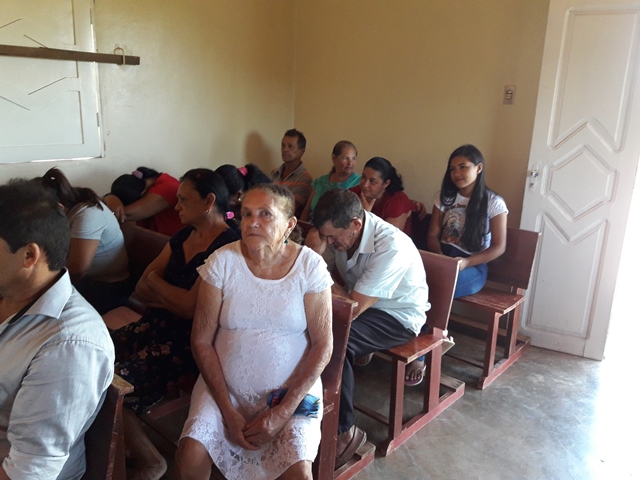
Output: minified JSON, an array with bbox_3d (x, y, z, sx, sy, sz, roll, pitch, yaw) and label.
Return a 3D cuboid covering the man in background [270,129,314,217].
[{"bbox_3d":[-0.402,-0.192,3.845,0.500,1.245,0.750,14,19,40],"label":"man in background"}]

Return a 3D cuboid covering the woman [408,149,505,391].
[{"bbox_3d":[0.688,0.098,2.918,0.480,1.220,0.750,13,18,37],"label":"woman"}]

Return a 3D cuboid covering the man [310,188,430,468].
[{"bbox_3d":[0.127,0.316,2.260,0.500,1.090,0.750,14,19,40],"label":"man"}]

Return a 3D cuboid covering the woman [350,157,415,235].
[{"bbox_3d":[0.267,0.042,3.302,0.500,1.110,0.730,14,19,40],"label":"woman"}]

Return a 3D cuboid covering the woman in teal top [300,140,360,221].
[{"bbox_3d":[-0.075,-0.085,3.585,0.480,1.190,0.730,9,16,26],"label":"woman in teal top"}]

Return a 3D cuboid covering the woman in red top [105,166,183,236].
[{"bbox_3d":[-0.783,0.125,2.957,0.520,1.050,0.820,14,19,40],"label":"woman in red top"}]

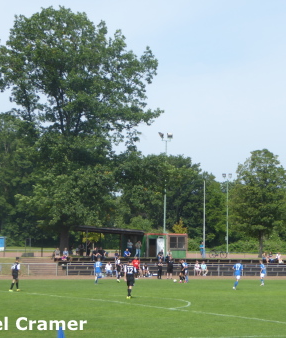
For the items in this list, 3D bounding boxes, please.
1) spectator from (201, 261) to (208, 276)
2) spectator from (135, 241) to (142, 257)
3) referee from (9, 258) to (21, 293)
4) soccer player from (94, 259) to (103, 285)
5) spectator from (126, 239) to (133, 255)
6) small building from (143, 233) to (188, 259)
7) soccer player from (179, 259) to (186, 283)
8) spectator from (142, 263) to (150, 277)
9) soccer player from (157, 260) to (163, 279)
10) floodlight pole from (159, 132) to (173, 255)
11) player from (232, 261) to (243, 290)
[{"bbox_3d":[5.939,9.471,112.046,0.550,1.380,0.800,2,-4,-27],"label":"spectator"},{"bbox_3d":[-0.443,8.399,123.058,0.550,1.740,0.450,3,-5,-37],"label":"spectator"},{"bbox_3d":[-6.484,5.349,59.300,0.520,1.740,0.520,5,-6,-45],"label":"referee"},{"bbox_3d":[-2.919,6.817,78.000,0.550,1.770,0.700,2,-4,-14],"label":"soccer player"},{"bbox_3d":[-1.288,7.888,116.000,0.570,1.750,0.380,2,-4,-18],"label":"spectator"},{"bbox_3d":[2.164,8.070,122.983,4.600,2.510,2.000,2,-4,-26],"label":"small building"},{"bbox_3d":[2.858,7.437,85.362,0.550,1.690,0.500,-3,-5,45],"label":"soccer player"},{"bbox_3d":[0.374,9.082,105.155,0.550,1.180,0.750,2,-4,-27],"label":"spectator"},{"bbox_3d":[1.446,8.407,98.514,0.500,1.660,0.380,1,-4,-9],"label":"soccer player"},{"bbox_3d":[2.844,3.155,146.000,1.850,15.400,0.900,3,-5,-26],"label":"floodlight pole"},{"bbox_3d":[5.530,6.244,68.500,0.600,1.730,0.600,-1,-4,18],"label":"player"}]

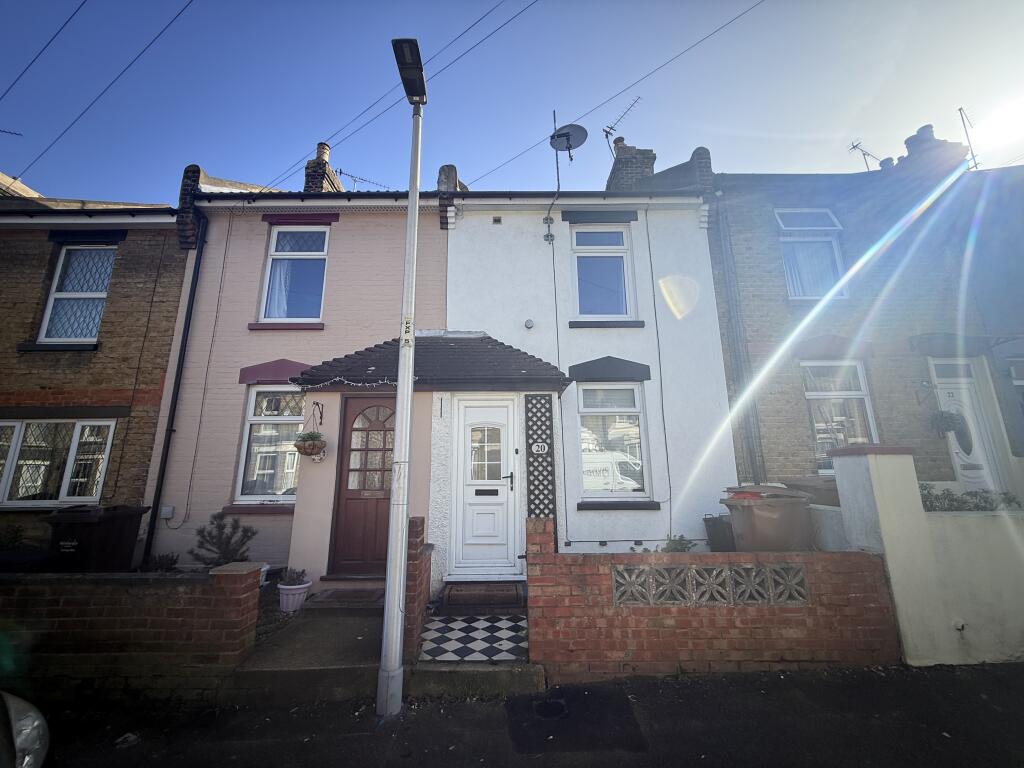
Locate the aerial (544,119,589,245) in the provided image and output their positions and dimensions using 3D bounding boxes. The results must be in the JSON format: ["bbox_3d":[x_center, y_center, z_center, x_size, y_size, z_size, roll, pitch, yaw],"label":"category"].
[{"bbox_3d":[0.808,-3.117,6.231,0.660,2.030,0.500,-3,-12,11],"label":"aerial"}]

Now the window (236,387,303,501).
[{"bbox_3d":[-3.236,0.790,5.654,0.915,1.539,0.120,0,-12,-1],"label":"window"}]

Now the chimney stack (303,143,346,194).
[{"bbox_3d":[-4.617,-4.825,10.315,0.502,1.846,1.250,0,-12,-1],"label":"chimney stack"}]

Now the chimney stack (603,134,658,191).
[{"bbox_3d":[2.777,-4.708,9.938,0.918,1.755,1.300,0,-12,-1],"label":"chimney stack"}]

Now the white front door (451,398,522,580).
[{"bbox_3d":[-0.293,1.135,4.755,0.815,2.047,0.120,0,-12,-1],"label":"white front door"}]

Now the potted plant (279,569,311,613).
[{"bbox_3d":[-2.131,2.026,4.062,0.340,0.381,0.340,0,-12,-1],"label":"potted plant"}]

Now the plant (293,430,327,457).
[{"bbox_3d":[-2.209,0.653,4.540,0.354,0.290,0.350,0,-12,-1],"label":"plant"}]

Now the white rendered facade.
[{"bbox_3d":[1.039,-0.175,5.869,3.938,5.180,0.280,0,-12,-1],"label":"white rendered facade"}]

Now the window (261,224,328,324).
[{"bbox_3d":[-3.217,-1.649,6.177,0.909,1.562,0.120,0,-12,-1],"label":"window"}]

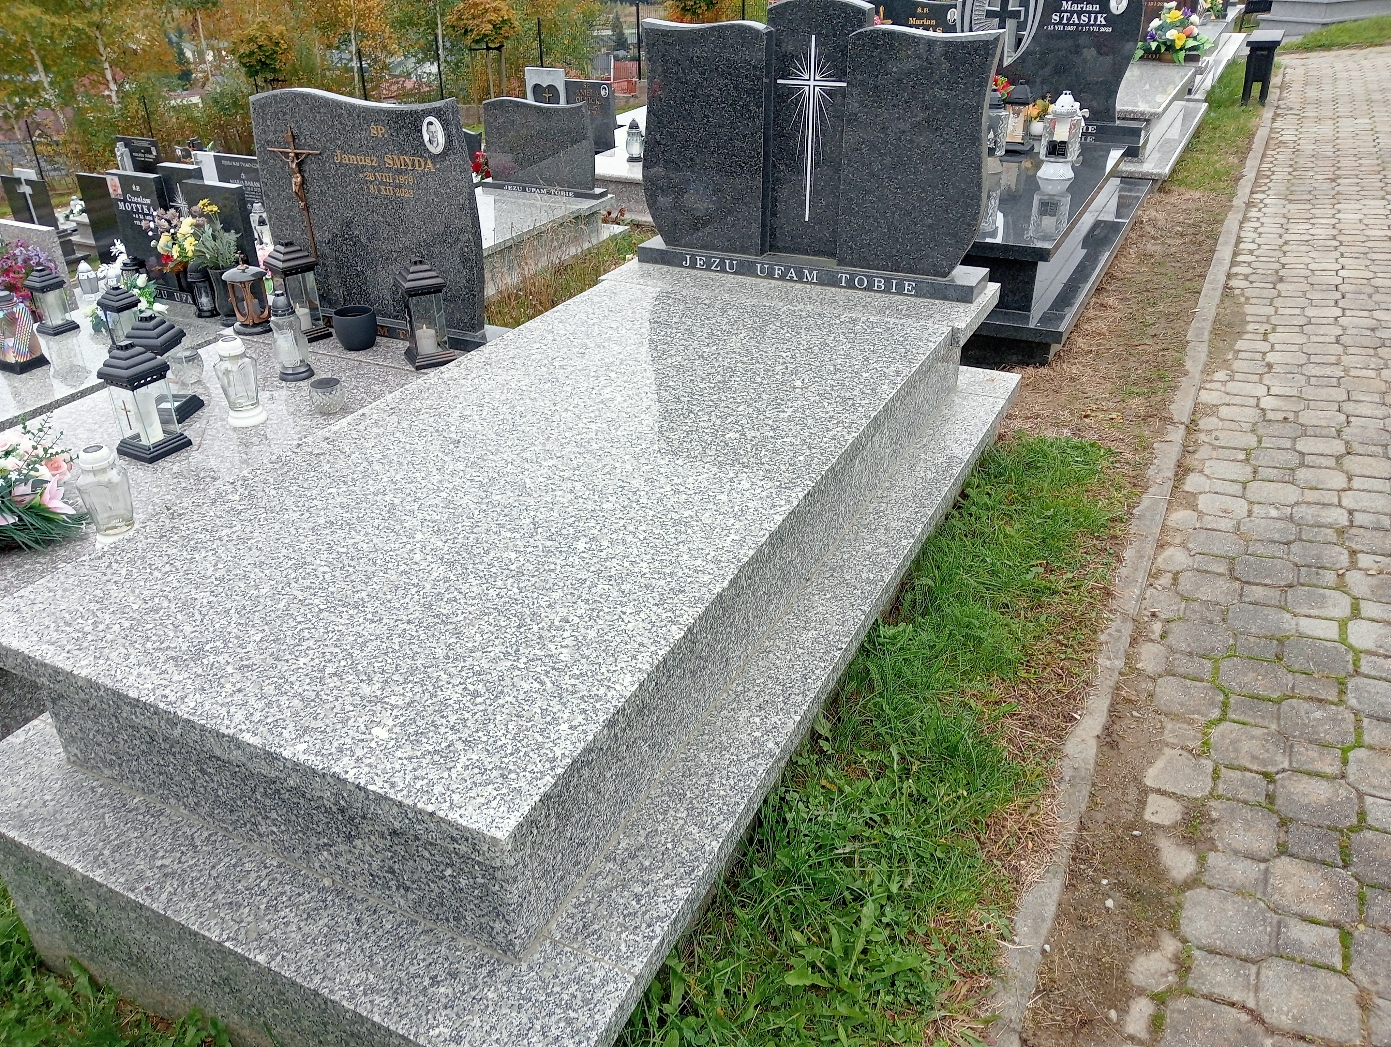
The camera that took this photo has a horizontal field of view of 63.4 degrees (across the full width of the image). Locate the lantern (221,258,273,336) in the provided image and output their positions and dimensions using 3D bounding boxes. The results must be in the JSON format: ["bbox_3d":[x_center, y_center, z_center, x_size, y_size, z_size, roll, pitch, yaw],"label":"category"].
[{"bbox_3d":[-1.296,-0.666,3.261,0.122,0.214,0.122,13,32,23],"label":"lantern"}]

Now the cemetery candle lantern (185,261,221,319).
[{"bbox_3d":[-1.822,-0.868,4.157,0.086,0.200,0.086,13,32,23],"label":"cemetery candle lantern"}]

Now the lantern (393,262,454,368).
[{"bbox_3d":[-0.730,-0.572,3.022,0.122,0.270,0.122,-18,34,-27],"label":"lantern"}]

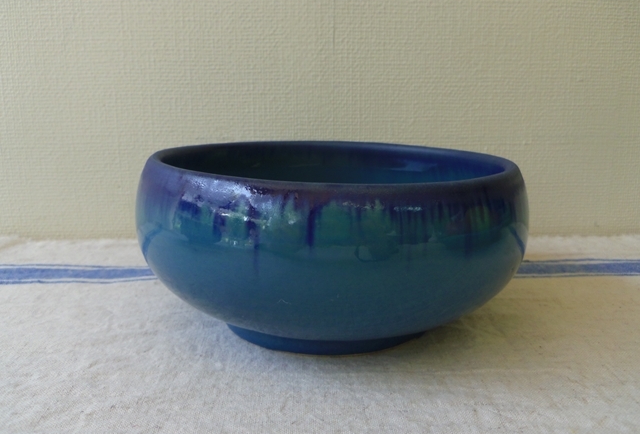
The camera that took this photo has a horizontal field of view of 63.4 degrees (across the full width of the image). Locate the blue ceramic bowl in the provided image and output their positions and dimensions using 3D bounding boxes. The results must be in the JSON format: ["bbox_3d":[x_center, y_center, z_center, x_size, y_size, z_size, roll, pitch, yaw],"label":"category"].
[{"bbox_3d":[0.006,0.010,0.297,0.210,0.091,0.210,0,12,0],"label":"blue ceramic bowl"}]

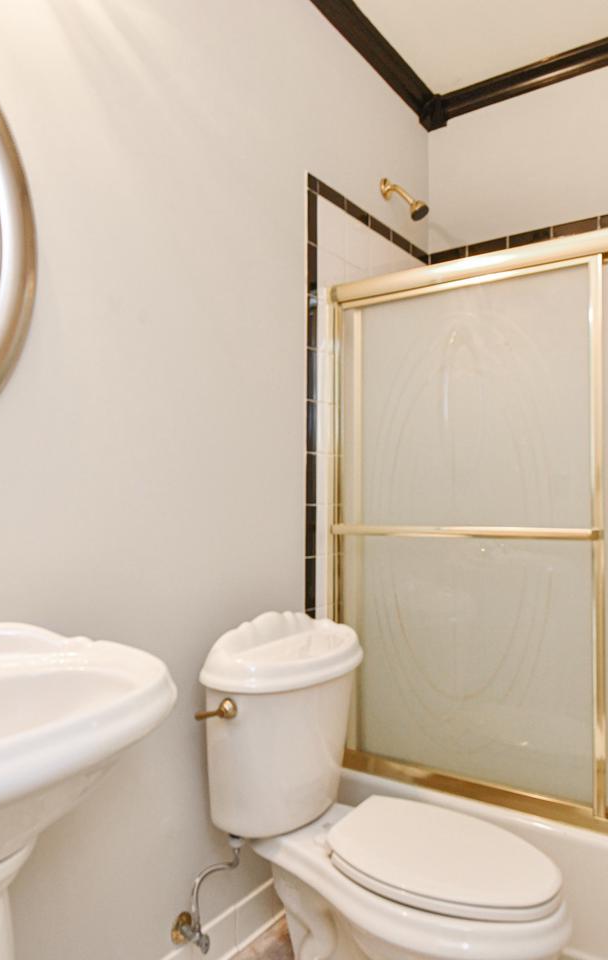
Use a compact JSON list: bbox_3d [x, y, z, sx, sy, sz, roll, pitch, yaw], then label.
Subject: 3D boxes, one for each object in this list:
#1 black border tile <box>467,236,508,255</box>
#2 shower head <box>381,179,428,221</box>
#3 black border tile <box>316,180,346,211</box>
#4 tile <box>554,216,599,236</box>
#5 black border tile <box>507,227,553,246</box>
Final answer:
[{"bbox_3d":[0.687,-0.874,2.401,0.150,0.046,0.010,0,0,33],"label":"black border tile"},{"bbox_3d":[0.353,-0.976,2.217,0.155,0.175,0.075,0,0,34],"label":"shower head"},{"bbox_3d":[0.091,-0.874,1.977,0.010,0.046,0.150,0,0,35],"label":"black border tile"},{"bbox_3d":[0.972,-0.899,2.286,0.146,0.042,0.012,0,0,34],"label":"tile"},{"bbox_3d":[0.839,-0.897,2.375,0.147,0.042,0.012,0,0,34],"label":"black border tile"}]

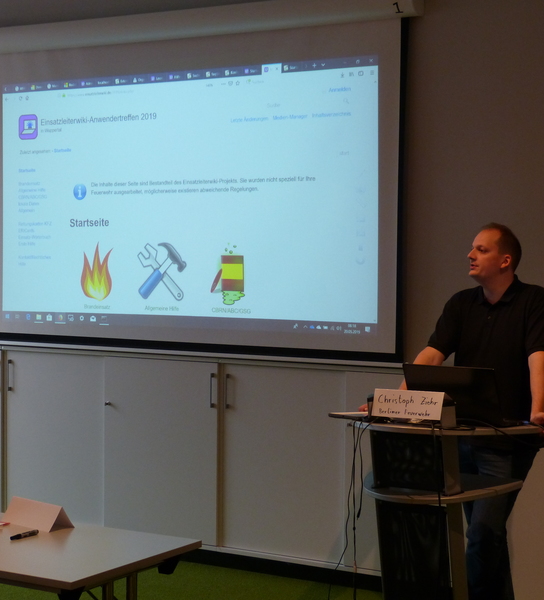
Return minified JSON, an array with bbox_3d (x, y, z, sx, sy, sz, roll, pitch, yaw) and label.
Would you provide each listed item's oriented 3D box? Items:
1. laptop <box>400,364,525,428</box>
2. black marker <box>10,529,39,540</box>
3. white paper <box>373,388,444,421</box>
[{"bbox_3d":[0.786,0.379,5.277,0.382,0.234,0.358,2,3,30],"label":"laptop"},{"bbox_3d":[-0.895,0.853,4.691,0.018,0.018,0.137,2,3,35],"label":"black marker"},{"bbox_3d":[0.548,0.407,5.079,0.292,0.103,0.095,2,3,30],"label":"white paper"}]

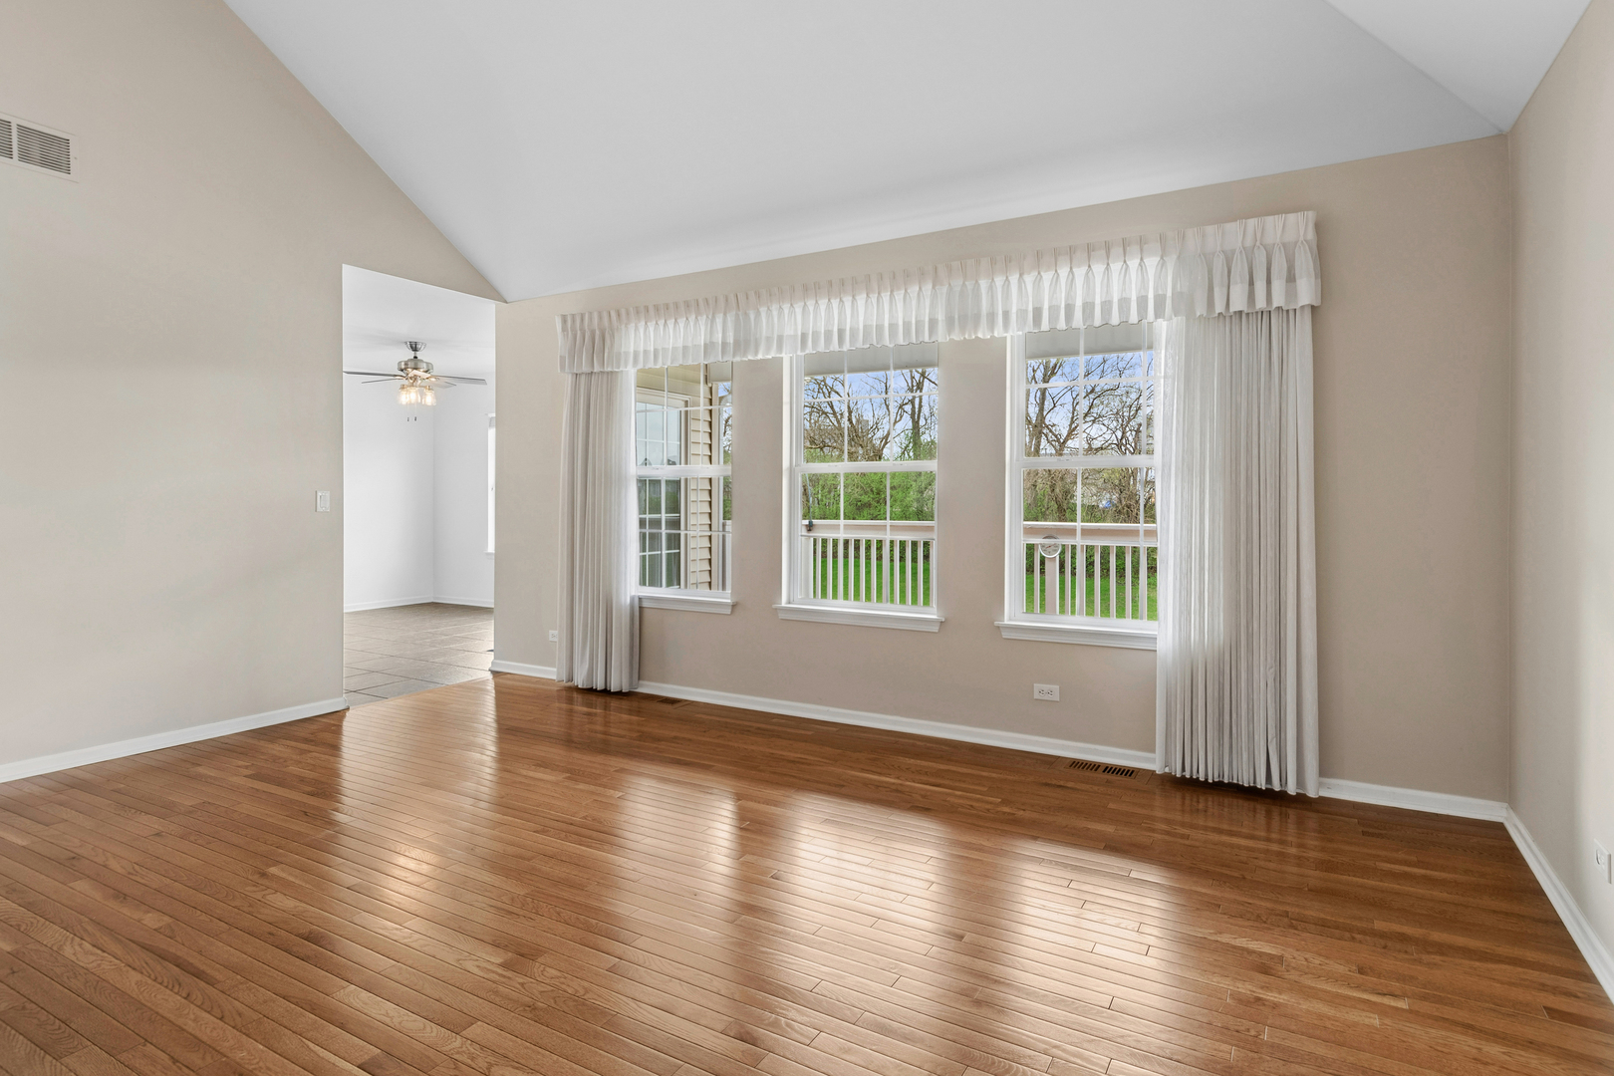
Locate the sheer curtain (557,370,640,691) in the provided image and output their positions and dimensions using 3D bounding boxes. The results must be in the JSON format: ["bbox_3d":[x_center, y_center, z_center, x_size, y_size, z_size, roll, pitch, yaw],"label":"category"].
[{"bbox_3d":[-1.272,-0.168,4.911,0.585,2.149,0.120,2,2,29],"label":"sheer curtain"}]

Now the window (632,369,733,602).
[{"bbox_3d":[-0.786,-0.367,4.779,0.900,1.560,0.130,2,2,29],"label":"window"}]

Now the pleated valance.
[{"bbox_3d":[0.233,-1.121,4.049,3.956,0.364,0.160,2,2,29],"label":"pleated valance"}]

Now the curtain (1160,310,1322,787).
[{"bbox_3d":[1.729,-0.088,3.237,0.566,2.149,0.120,2,2,29],"label":"curtain"}]

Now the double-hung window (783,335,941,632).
[{"bbox_3d":[0.279,-0.339,4.184,0.900,1.560,0.130,2,2,29],"label":"double-hung window"}]

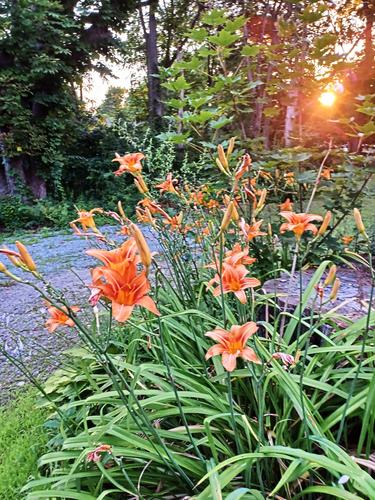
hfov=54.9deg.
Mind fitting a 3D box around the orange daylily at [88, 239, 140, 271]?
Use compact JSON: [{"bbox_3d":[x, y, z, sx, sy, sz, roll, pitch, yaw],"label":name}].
[{"bbox_3d":[-0.147,0.015,0.710,0.105,0.080,0.090,6,-7,24],"label":"orange daylily"}]

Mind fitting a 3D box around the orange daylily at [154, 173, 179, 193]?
[{"bbox_3d":[-0.076,-0.239,1.300,0.080,0.077,0.080,-6,14,-23],"label":"orange daylily"}]

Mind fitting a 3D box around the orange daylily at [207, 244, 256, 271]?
[{"bbox_3d":[0.106,0.025,0.870,0.120,0.085,0.095,0,-3,0],"label":"orange daylily"}]

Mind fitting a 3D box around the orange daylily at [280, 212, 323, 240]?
[{"bbox_3d":[0.306,-0.063,0.970,0.113,0.077,0.105,0,4,0],"label":"orange daylily"}]

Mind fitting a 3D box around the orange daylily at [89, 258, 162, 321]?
[{"bbox_3d":[-0.113,0.074,0.660,0.125,0.110,0.085,-1,-18,-5],"label":"orange daylily"}]

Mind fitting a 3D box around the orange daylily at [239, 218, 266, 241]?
[{"bbox_3d":[0.216,-0.067,1.200,0.095,0.080,0.085,-6,-2,-24],"label":"orange daylily"}]

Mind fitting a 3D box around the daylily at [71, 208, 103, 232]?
[{"bbox_3d":[-0.308,-0.090,1.100,0.085,0.070,0.085,-12,18,-43],"label":"daylily"}]

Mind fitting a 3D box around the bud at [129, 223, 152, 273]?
[{"bbox_3d":[-0.075,-0.004,0.580,0.022,0.080,0.022,-22,3,0],"label":"bud"}]

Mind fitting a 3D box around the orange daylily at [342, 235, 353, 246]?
[{"bbox_3d":[1.108,-0.066,2.500,0.075,0.075,0.070,3,13,11],"label":"orange daylily"}]

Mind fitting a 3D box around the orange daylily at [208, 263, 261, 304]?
[{"bbox_3d":[0.104,0.074,0.800,0.115,0.097,0.080,-1,-18,-5],"label":"orange daylily"}]

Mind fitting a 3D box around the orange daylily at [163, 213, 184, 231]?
[{"bbox_3d":[-0.053,-0.109,1.380,0.080,0.065,0.075,8,15,30],"label":"orange daylily"}]

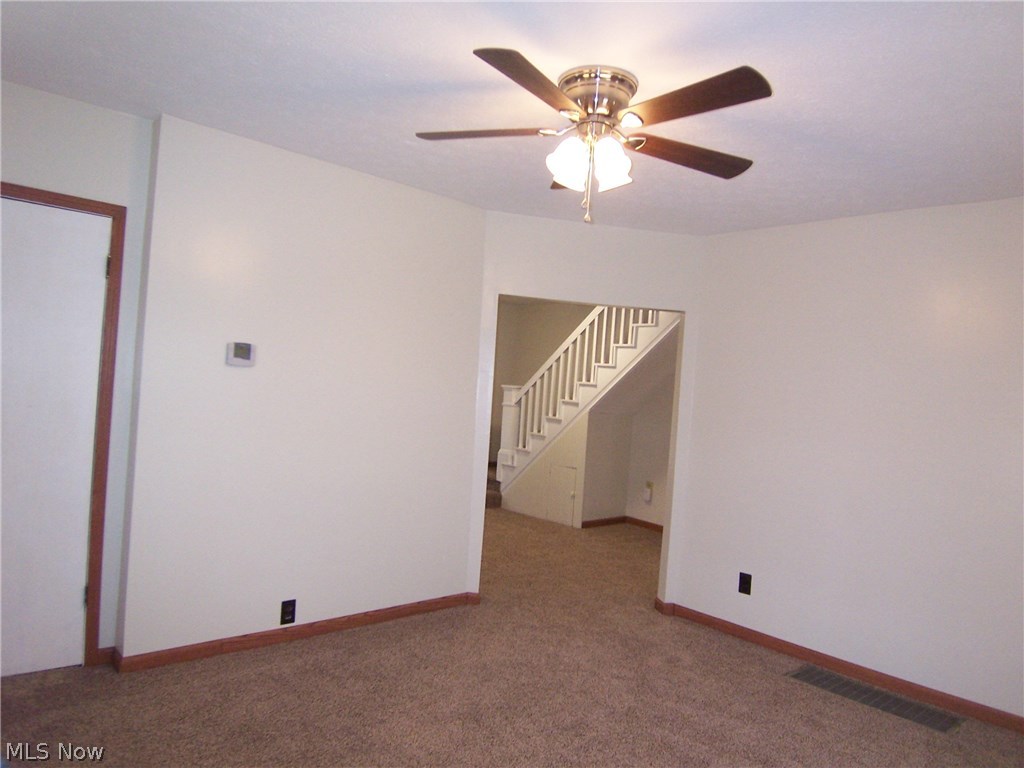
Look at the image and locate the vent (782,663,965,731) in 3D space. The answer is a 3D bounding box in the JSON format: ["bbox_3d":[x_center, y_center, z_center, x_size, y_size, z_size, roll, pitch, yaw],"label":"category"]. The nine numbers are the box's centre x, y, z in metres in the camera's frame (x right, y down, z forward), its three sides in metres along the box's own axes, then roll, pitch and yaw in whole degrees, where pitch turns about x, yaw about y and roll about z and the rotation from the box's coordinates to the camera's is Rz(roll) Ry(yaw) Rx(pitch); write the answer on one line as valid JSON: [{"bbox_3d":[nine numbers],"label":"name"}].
[{"bbox_3d":[1.736,1.496,3.275,0.244,0.015,0.701,4,0,-44],"label":"vent"}]

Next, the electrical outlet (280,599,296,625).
[{"bbox_3d":[-1.134,1.163,3.460,0.071,0.115,0.010,4,0,-41],"label":"electrical outlet"}]

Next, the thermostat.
[{"bbox_3d":[-1.287,-0.137,3.236,0.130,0.103,0.028,4,0,-41],"label":"thermostat"}]

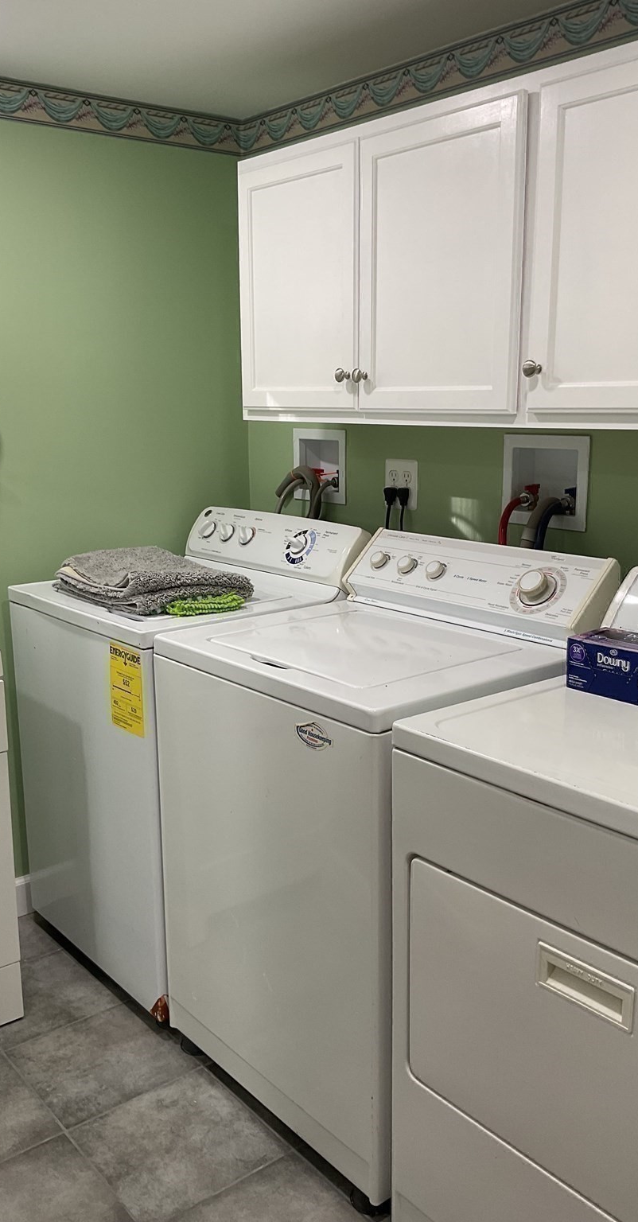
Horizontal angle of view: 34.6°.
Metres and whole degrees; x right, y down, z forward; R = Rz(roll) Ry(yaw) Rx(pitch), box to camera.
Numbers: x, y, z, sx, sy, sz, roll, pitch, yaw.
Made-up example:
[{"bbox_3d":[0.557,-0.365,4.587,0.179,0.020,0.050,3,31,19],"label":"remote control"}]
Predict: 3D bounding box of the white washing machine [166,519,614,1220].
[{"bbox_3d":[0.131,0.415,2.063,0.650,1.080,0.682,-10,15,-38],"label":"white washing machine"}]

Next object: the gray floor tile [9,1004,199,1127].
[{"bbox_3d":[-0.460,0.954,2.168,0.305,0.010,0.310,-10,15,-38],"label":"gray floor tile"}]

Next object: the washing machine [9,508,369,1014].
[{"bbox_3d":[-0.307,0.313,2.587,0.650,1.068,0.688,-10,15,-38],"label":"washing machine"}]

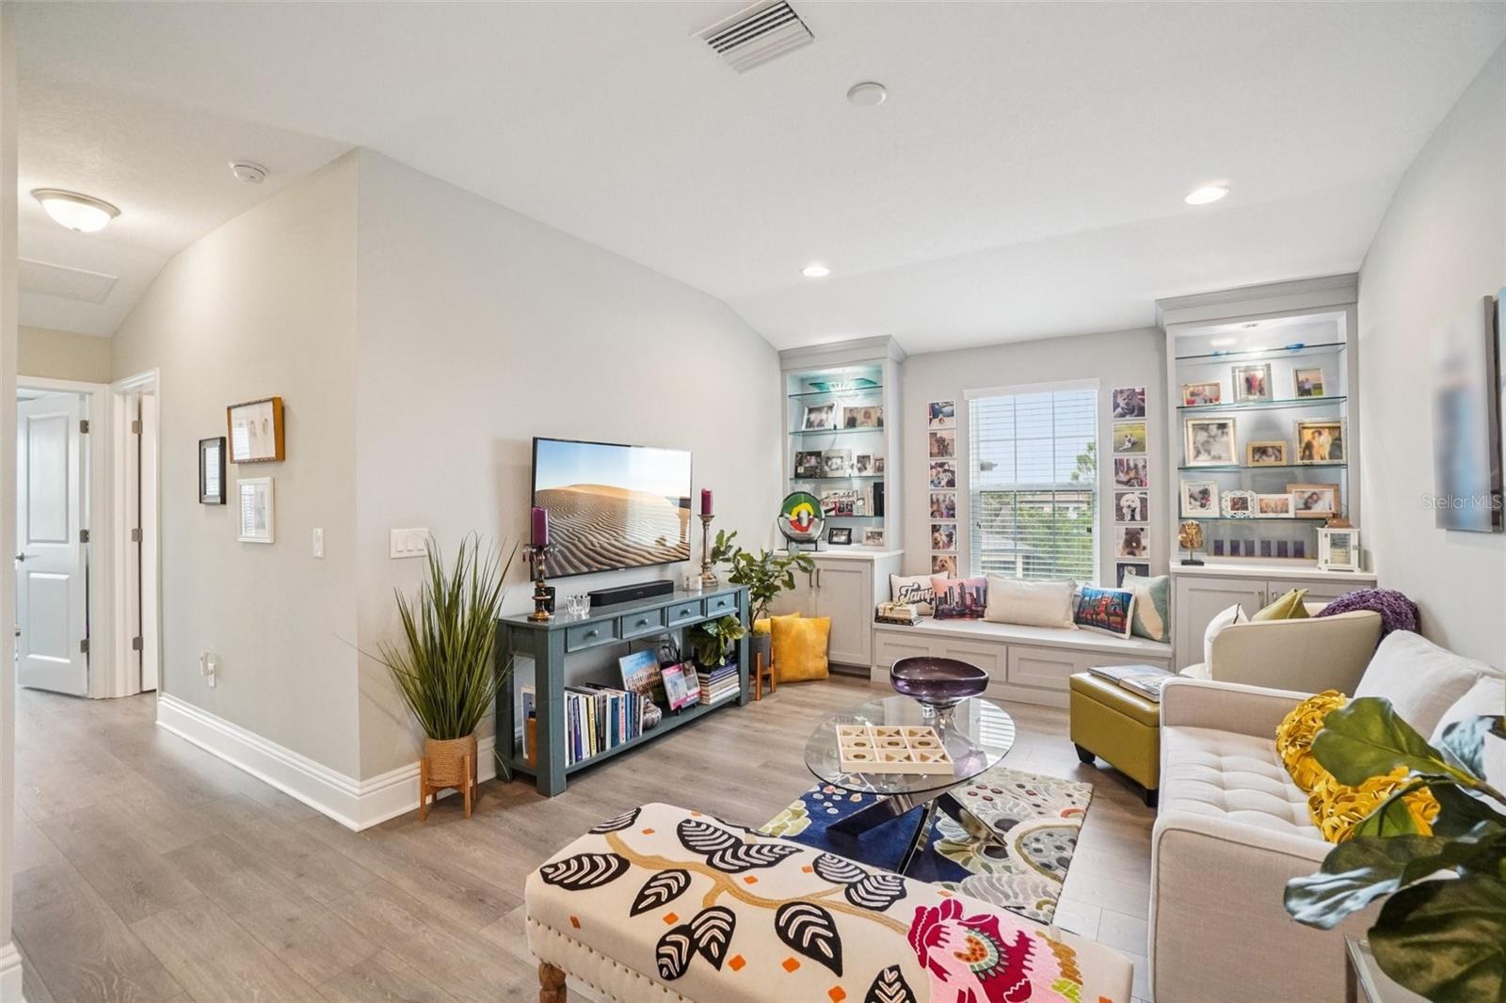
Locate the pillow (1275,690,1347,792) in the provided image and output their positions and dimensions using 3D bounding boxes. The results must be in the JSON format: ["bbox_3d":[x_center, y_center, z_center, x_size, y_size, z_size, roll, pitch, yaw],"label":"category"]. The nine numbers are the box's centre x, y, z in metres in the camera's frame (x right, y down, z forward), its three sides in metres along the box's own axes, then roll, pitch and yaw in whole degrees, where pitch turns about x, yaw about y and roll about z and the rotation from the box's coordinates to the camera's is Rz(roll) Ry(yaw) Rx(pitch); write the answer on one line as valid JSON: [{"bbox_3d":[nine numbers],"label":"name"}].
[{"bbox_3d":[1.793,0.707,1.913,0.150,0.350,0.400,38,19,27],"label":"pillow"}]

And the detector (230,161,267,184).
[{"bbox_3d":[-2.123,-1.386,2.646,0.130,0.042,0.130,0,0,32],"label":"detector"}]

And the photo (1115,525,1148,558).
[{"bbox_3d":[2.590,0.279,4.278,0.210,0.215,0.020,0,0,32],"label":"photo"}]

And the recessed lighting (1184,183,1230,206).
[{"bbox_3d":[2.091,-1.401,2.886,0.178,0.022,0.178,0,0,32],"label":"recessed lighting"}]

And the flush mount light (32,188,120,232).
[{"bbox_3d":[-3.159,-1.333,2.934,0.285,0.120,0.285,0,0,32],"label":"flush mount light"}]

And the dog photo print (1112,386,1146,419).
[{"bbox_3d":[2.543,-0.662,4.239,0.215,0.215,0.022,0,0,33],"label":"dog photo print"}]

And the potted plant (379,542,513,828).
[{"bbox_3d":[-1.275,0.735,2.640,0.480,1.180,0.550,0,0,33],"label":"potted plant"}]

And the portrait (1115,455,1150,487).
[{"bbox_3d":[2.607,-0.200,4.325,0.210,0.210,0.022,0,0,32],"label":"portrait"}]

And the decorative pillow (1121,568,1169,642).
[{"bbox_3d":[2.558,0.675,4.115,0.130,0.420,0.410,11,-3,-13],"label":"decorative pillow"}]

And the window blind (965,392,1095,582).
[{"bbox_3d":[2.048,-0.113,4.630,0.890,1.440,0.060,0,0,32],"label":"window blind"}]

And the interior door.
[{"bbox_3d":[-4.910,0.295,4.390,0.813,2.030,0.036,0,0,20],"label":"interior door"}]

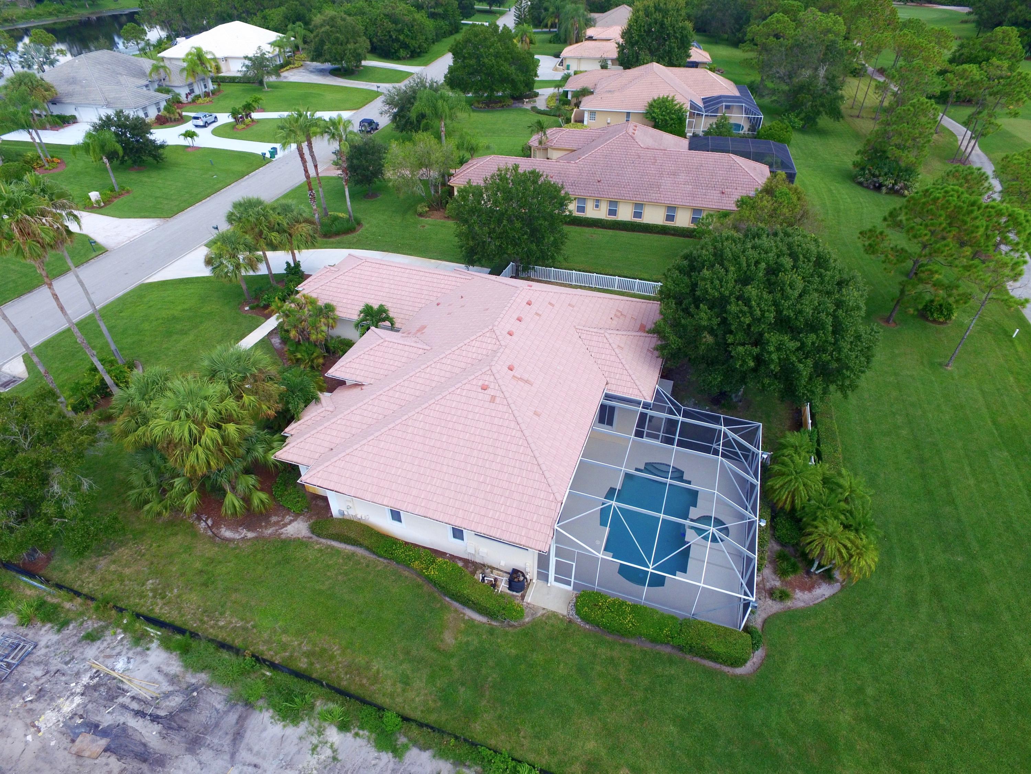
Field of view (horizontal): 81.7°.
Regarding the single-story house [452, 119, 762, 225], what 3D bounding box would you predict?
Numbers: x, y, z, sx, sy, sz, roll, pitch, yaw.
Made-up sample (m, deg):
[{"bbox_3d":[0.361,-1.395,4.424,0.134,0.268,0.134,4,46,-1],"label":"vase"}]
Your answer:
[{"bbox_3d":[12.332,-26.533,69.236,34.900,7.100,22.900,9,40,11],"label":"single-story house"}]

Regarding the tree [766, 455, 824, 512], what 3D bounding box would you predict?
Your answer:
[{"bbox_3d":[13.331,5.109,28.960,2.600,3.000,2.600,0,39,0],"label":"tree"}]

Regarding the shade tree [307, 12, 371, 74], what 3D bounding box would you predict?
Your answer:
[{"bbox_3d":[-35.801,-70.073,121.123,12.200,10.700,11.800,0,39,0],"label":"shade tree"}]

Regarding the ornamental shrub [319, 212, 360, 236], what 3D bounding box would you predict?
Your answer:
[{"bbox_3d":[-18.621,-17.305,62.913,3.900,0.950,3.600,0,39,0],"label":"ornamental shrub"}]

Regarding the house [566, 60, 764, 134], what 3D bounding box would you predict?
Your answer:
[{"bbox_3d":[21.351,-44.458,89.292,27.950,7.000,21.900,8,39,9],"label":"house"}]

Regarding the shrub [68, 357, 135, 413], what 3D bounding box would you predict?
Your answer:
[{"bbox_3d":[-27.155,-0.324,38.647,2.300,1.400,4.600,12,40,15],"label":"shrub"}]

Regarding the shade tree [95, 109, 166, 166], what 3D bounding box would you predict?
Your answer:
[{"bbox_3d":[-46.059,-28.809,70.224,8.700,6.000,8.700,-21,44,-25],"label":"shade tree"}]

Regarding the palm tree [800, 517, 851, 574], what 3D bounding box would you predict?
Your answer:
[{"bbox_3d":[13.442,7.259,26.261,2.200,3.000,2.200,0,39,0],"label":"palm tree"}]

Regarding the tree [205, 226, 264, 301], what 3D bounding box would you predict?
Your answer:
[{"bbox_3d":[-21.249,-9.185,45.741,4.000,5.940,4.000,0,38,0],"label":"tree"}]

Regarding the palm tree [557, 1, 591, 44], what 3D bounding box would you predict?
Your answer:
[{"bbox_3d":[13.831,-81.760,134.520,7.000,8.300,7.000,3,39,4],"label":"palm tree"}]

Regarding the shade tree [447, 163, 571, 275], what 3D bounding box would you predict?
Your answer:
[{"bbox_3d":[-0.403,-12.411,46.074,9.300,9.000,9.300,0,39,0],"label":"shade tree"}]

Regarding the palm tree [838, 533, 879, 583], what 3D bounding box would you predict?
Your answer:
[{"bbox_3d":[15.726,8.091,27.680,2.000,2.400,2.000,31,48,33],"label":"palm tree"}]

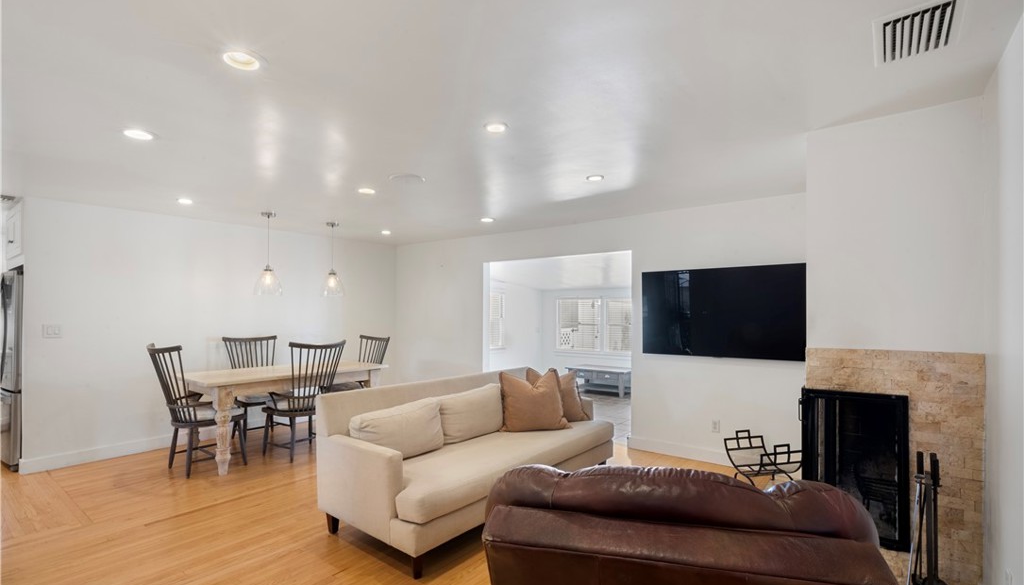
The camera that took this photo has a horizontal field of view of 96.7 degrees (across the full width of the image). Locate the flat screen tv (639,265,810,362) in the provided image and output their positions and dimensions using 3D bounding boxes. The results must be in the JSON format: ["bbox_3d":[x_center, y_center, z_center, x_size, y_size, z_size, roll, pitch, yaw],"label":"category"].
[{"bbox_3d":[1.862,0.185,4.153,1.385,0.807,0.057,-2,-3,39],"label":"flat screen tv"}]

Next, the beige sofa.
[{"bbox_3d":[-0.172,1.122,3.469,0.922,0.857,2.209,-2,-3,39],"label":"beige sofa"}]

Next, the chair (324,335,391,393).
[{"bbox_3d":[-1.781,1.059,5.195,0.529,1.098,0.665,-2,-3,39],"label":"chair"}]

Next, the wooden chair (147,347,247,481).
[{"bbox_3d":[-2.796,1.019,4.058,0.529,1.098,0.665,-2,-3,39],"label":"wooden chair"}]

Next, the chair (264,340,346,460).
[{"bbox_3d":[-1.995,1.032,4.421,0.665,1.098,0.529,-1,-2,35],"label":"chair"}]

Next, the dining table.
[{"bbox_3d":[-2.297,1.196,4.717,0.889,0.791,1.788,-2,-3,39],"label":"dining table"}]

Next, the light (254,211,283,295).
[{"bbox_3d":[-2.432,-0.389,4.536,0.265,0.817,0.265,-2,-3,39],"label":"light"}]

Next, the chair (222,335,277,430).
[{"bbox_3d":[-2.783,1.051,5.004,0.665,1.098,0.529,-2,-3,39],"label":"chair"}]

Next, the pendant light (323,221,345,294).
[{"bbox_3d":[-2.020,-0.371,5.121,0.265,0.810,0.265,-2,-3,39],"label":"pendant light"}]

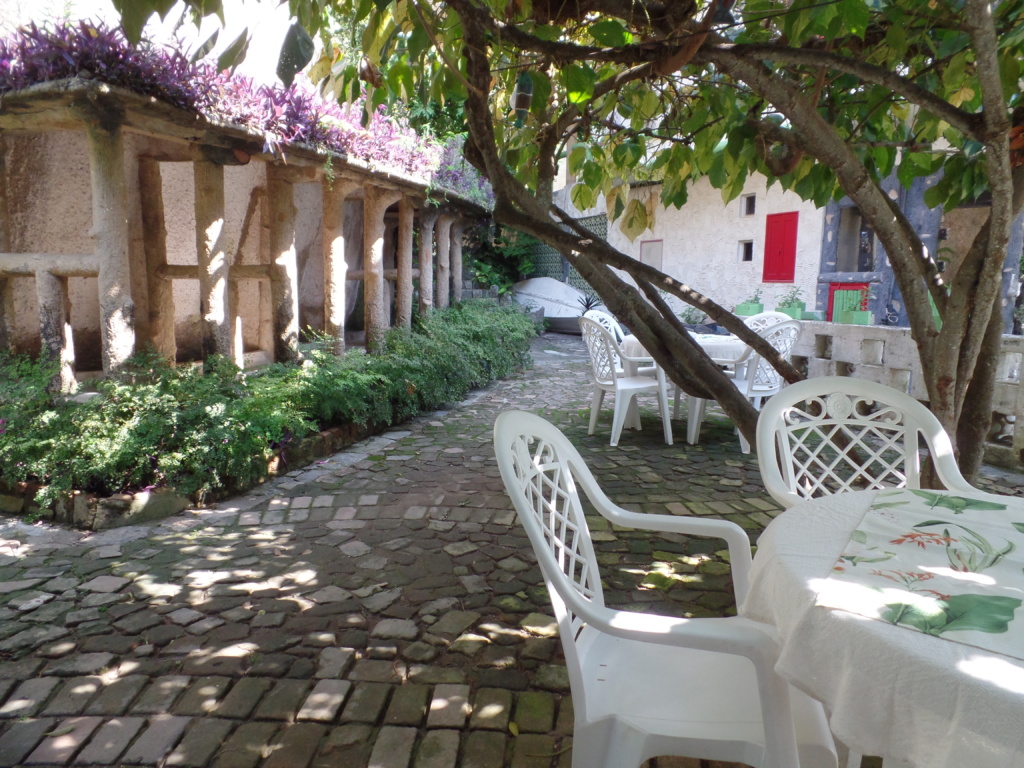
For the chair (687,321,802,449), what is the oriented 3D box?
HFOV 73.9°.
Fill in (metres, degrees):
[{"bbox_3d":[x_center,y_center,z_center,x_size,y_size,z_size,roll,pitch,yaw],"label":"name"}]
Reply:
[{"bbox_3d":[1.658,-0.007,4.746,0.547,0.893,0.561,-5,10,-34],"label":"chair"}]

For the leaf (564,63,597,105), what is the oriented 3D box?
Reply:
[{"bbox_3d":[0.322,-1.409,3.200,0.150,0.185,0.060,1,9,5],"label":"leaf"}]

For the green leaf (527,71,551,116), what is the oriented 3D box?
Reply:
[{"bbox_3d":[0.136,-1.494,3.500,0.130,0.230,0.060,0,9,0],"label":"green leaf"}]

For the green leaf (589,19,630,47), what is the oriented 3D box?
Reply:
[{"bbox_3d":[0.444,-1.601,3.100,0.190,0.130,0.070,2,9,7],"label":"green leaf"}]

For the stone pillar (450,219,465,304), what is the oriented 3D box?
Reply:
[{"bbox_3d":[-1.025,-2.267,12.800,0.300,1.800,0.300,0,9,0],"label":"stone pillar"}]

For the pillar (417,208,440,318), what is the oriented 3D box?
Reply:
[{"bbox_3d":[-1.387,-1.985,11.300,0.340,1.880,0.360,0,9,0],"label":"pillar"}]

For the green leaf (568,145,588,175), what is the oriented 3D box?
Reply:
[{"bbox_3d":[0.391,-1.320,4.000,0.115,0.175,0.060,0,9,0],"label":"green leaf"}]

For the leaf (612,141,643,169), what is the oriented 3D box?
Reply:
[{"bbox_3d":[0.611,-1.214,3.600,0.155,0.145,0.060,2,9,9],"label":"leaf"}]

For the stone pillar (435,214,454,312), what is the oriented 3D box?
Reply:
[{"bbox_3d":[-1.190,-2.108,12.000,0.320,1.820,0.340,0,9,0],"label":"stone pillar"}]

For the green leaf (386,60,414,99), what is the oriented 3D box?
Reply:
[{"bbox_3d":[-0.574,-1.566,3.500,0.140,0.190,0.070,-1,9,-9],"label":"green leaf"}]

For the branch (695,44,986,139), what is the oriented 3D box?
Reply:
[{"bbox_3d":[1.797,-1.596,3.700,1.530,0.520,0.350,0,9,0],"label":"branch"}]

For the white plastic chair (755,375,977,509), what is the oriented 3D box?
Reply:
[{"bbox_3d":[0.886,0.462,1.602,0.547,0.893,0.561,0,9,-5],"label":"white plastic chair"}]

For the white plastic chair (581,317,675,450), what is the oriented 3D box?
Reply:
[{"bbox_3d":[0.797,-0.038,4.882,0.561,0.893,0.547,-2,9,-16],"label":"white plastic chair"}]

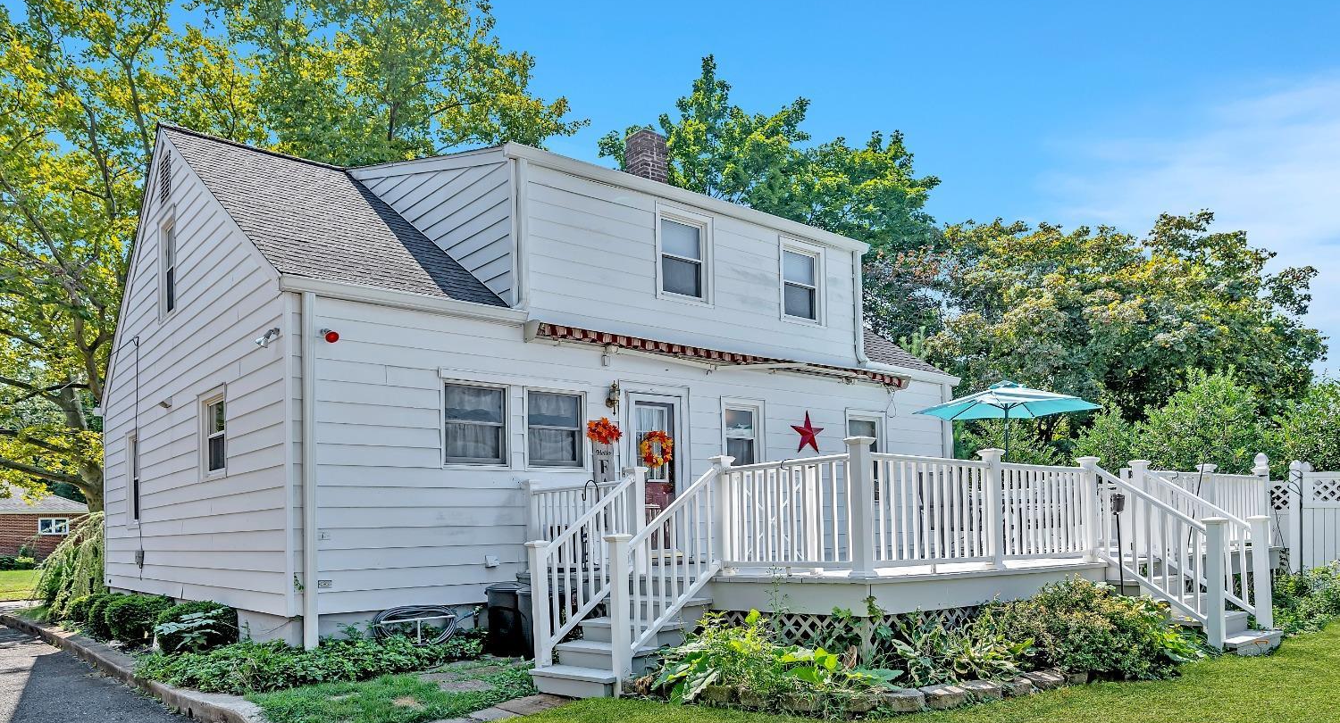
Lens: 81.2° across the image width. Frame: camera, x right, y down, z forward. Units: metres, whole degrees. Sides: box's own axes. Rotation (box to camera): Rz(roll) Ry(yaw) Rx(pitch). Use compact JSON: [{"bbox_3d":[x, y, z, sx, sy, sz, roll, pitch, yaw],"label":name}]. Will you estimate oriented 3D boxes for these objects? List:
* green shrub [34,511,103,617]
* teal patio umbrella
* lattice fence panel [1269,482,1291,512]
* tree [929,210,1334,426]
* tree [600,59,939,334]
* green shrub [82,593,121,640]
[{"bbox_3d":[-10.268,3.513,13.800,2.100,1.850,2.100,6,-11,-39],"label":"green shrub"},{"bbox_3d":[4.620,1.430,10.700,2.600,2.350,2.600,6,-11,-39],"label":"teal patio umbrella"},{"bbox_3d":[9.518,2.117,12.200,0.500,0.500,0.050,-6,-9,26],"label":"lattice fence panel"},{"bbox_3d":[11.532,0.590,20.000,9.400,9.000,8.600,-6,-10,30],"label":"tree"},{"bbox_3d":[3.006,-1.700,23.500,10.000,14.500,9.600,-3,-9,7],"label":"tree"},{"bbox_3d":[-7.048,3.158,9.700,0.700,0.580,0.700,6,-11,-39],"label":"green shrub"}]

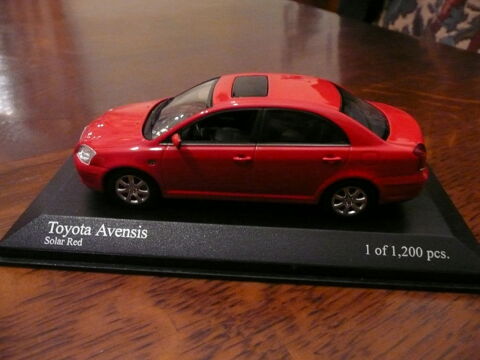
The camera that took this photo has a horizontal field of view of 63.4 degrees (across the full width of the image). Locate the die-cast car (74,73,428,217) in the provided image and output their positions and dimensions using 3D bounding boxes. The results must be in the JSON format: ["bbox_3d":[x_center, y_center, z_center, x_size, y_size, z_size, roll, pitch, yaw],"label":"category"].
[{"bbox_3d":[0.003,-0.014,0.123,0.108,0.034,0.043,3,32,3],"label":"die-cast car"}]

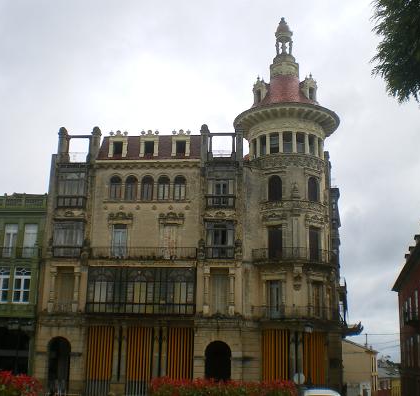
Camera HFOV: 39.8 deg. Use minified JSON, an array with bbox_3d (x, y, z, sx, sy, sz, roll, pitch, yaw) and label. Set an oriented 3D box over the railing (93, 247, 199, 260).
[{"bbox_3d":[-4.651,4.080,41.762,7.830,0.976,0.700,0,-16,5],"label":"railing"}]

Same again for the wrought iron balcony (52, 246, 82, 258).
[{"bbox_3d":[-10.979,4.299,45.148,2.407,0.935,0.700,0,-14,7],"label":"wrought iron balcony"}]

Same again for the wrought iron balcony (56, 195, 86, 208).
[{"bbox_3d":[-10.909,0.361,46.148,2.461,1.140,0.700,0,-14,7],"label":"wrought iron balcony"}]

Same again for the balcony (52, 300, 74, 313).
[{"bbox_3d":[-10.423,7.804,41.496,1.609,0.808,0.400,0,-16,5],"label":"balcony"}]

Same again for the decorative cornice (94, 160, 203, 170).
[{"bbox_3d":[-4.672,-2.377,43.990,8.152,0.797,0.550,0,-16,5],"label":"decorative cornice"}]

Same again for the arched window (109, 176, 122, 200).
[{"bbox_3d":[-7.120,-0.680,44.125,1.006,1.981,0.300,0,-16,5],"label":"arched window"}]

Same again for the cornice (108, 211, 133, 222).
[{"bbox_3d":[-6.939,1.534,45.516,2.007,0.960,0.400,0,-14,7],"label":"cornice"}]

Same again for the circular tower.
[{"bbox_3d":[6.426,-0.337,47.370,8.959,32.127,8.959,0,-14,7],"label":"circular tower"}]

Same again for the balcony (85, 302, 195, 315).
[{"bbox_3d":[-5.172,8.283,43.309,8.387,0.873,0.900,0,-14,7],"label":"balcony"}]

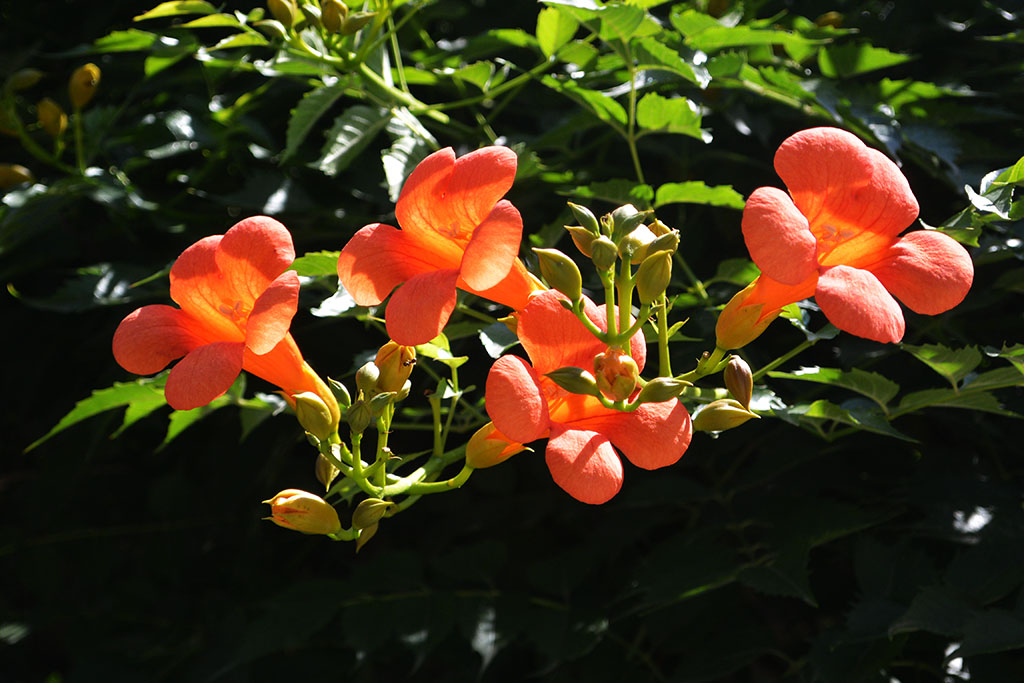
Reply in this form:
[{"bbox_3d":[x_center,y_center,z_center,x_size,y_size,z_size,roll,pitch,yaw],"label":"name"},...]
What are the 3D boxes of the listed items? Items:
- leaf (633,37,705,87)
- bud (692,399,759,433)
[{"bbox_3d":[0.063,-0.115,0.940,0.032,0.009,0.020,26,26,14],"label":"leaf"},{"bbox_3d":[0.080,0.028,0.860,0.025,0.012,0.012,-12,1,6],"label":"bud"}]

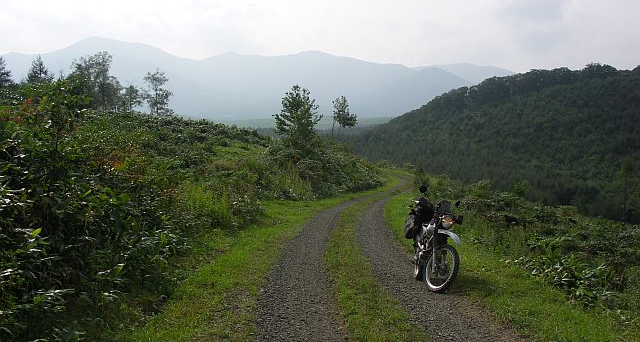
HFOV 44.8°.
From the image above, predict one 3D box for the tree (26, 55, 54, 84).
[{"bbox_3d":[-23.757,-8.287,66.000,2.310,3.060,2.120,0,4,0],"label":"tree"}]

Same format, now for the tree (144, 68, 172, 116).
[{"bbox_3d":[-15.905,-7.585,76.000,2.850,4.700,2.620,0,4,0],"label":"tree"}]

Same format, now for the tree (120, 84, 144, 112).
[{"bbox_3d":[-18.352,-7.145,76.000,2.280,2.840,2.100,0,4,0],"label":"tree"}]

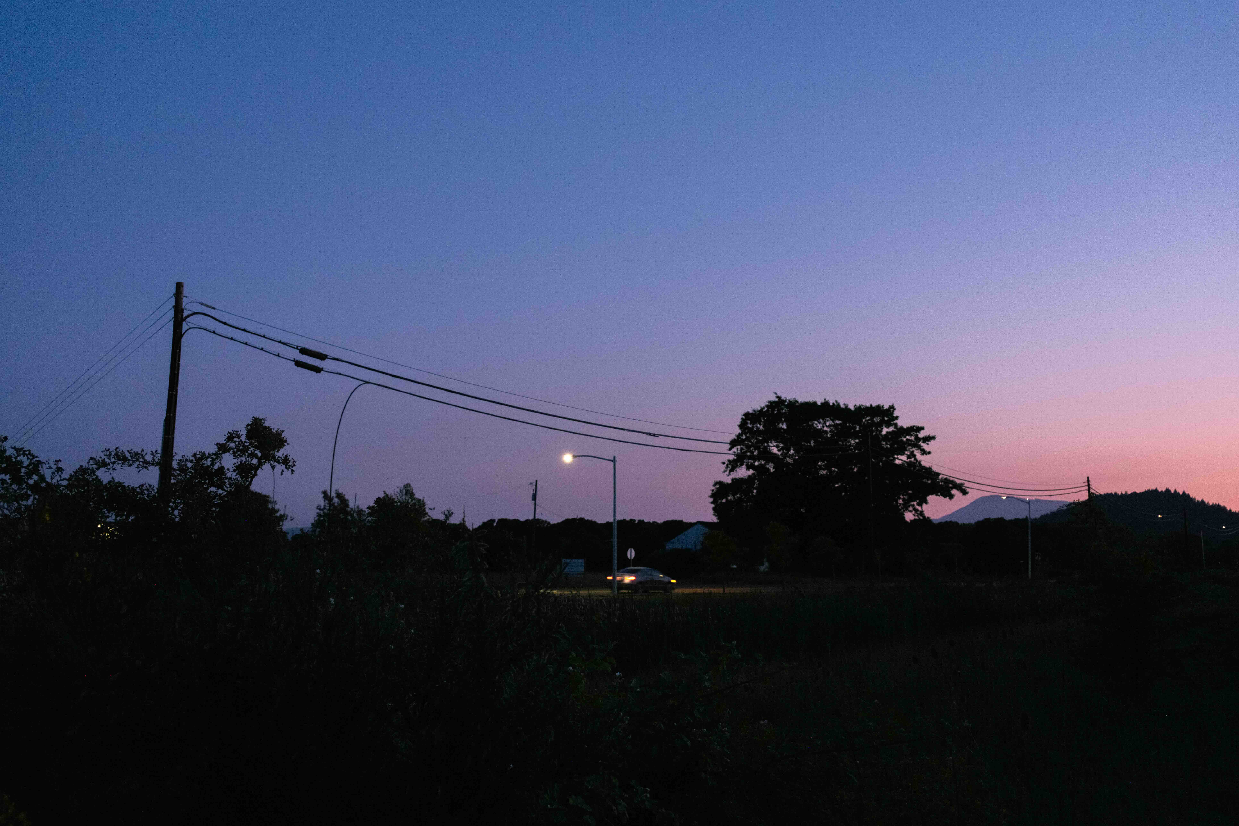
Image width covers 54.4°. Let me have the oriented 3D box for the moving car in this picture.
[{"bbox_3d":[1.270,9.740,70.341,1.820,1.450,4.650,-5,-8,34],"label":"moving car"}]

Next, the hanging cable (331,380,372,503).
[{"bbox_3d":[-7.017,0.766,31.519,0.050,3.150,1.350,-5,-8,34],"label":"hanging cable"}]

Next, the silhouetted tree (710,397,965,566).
[{"bbox_3d":[24.000,8.054,131.979,27.000,19.400,24.000,0,-7,0],"label":"silhouetted tree"}]

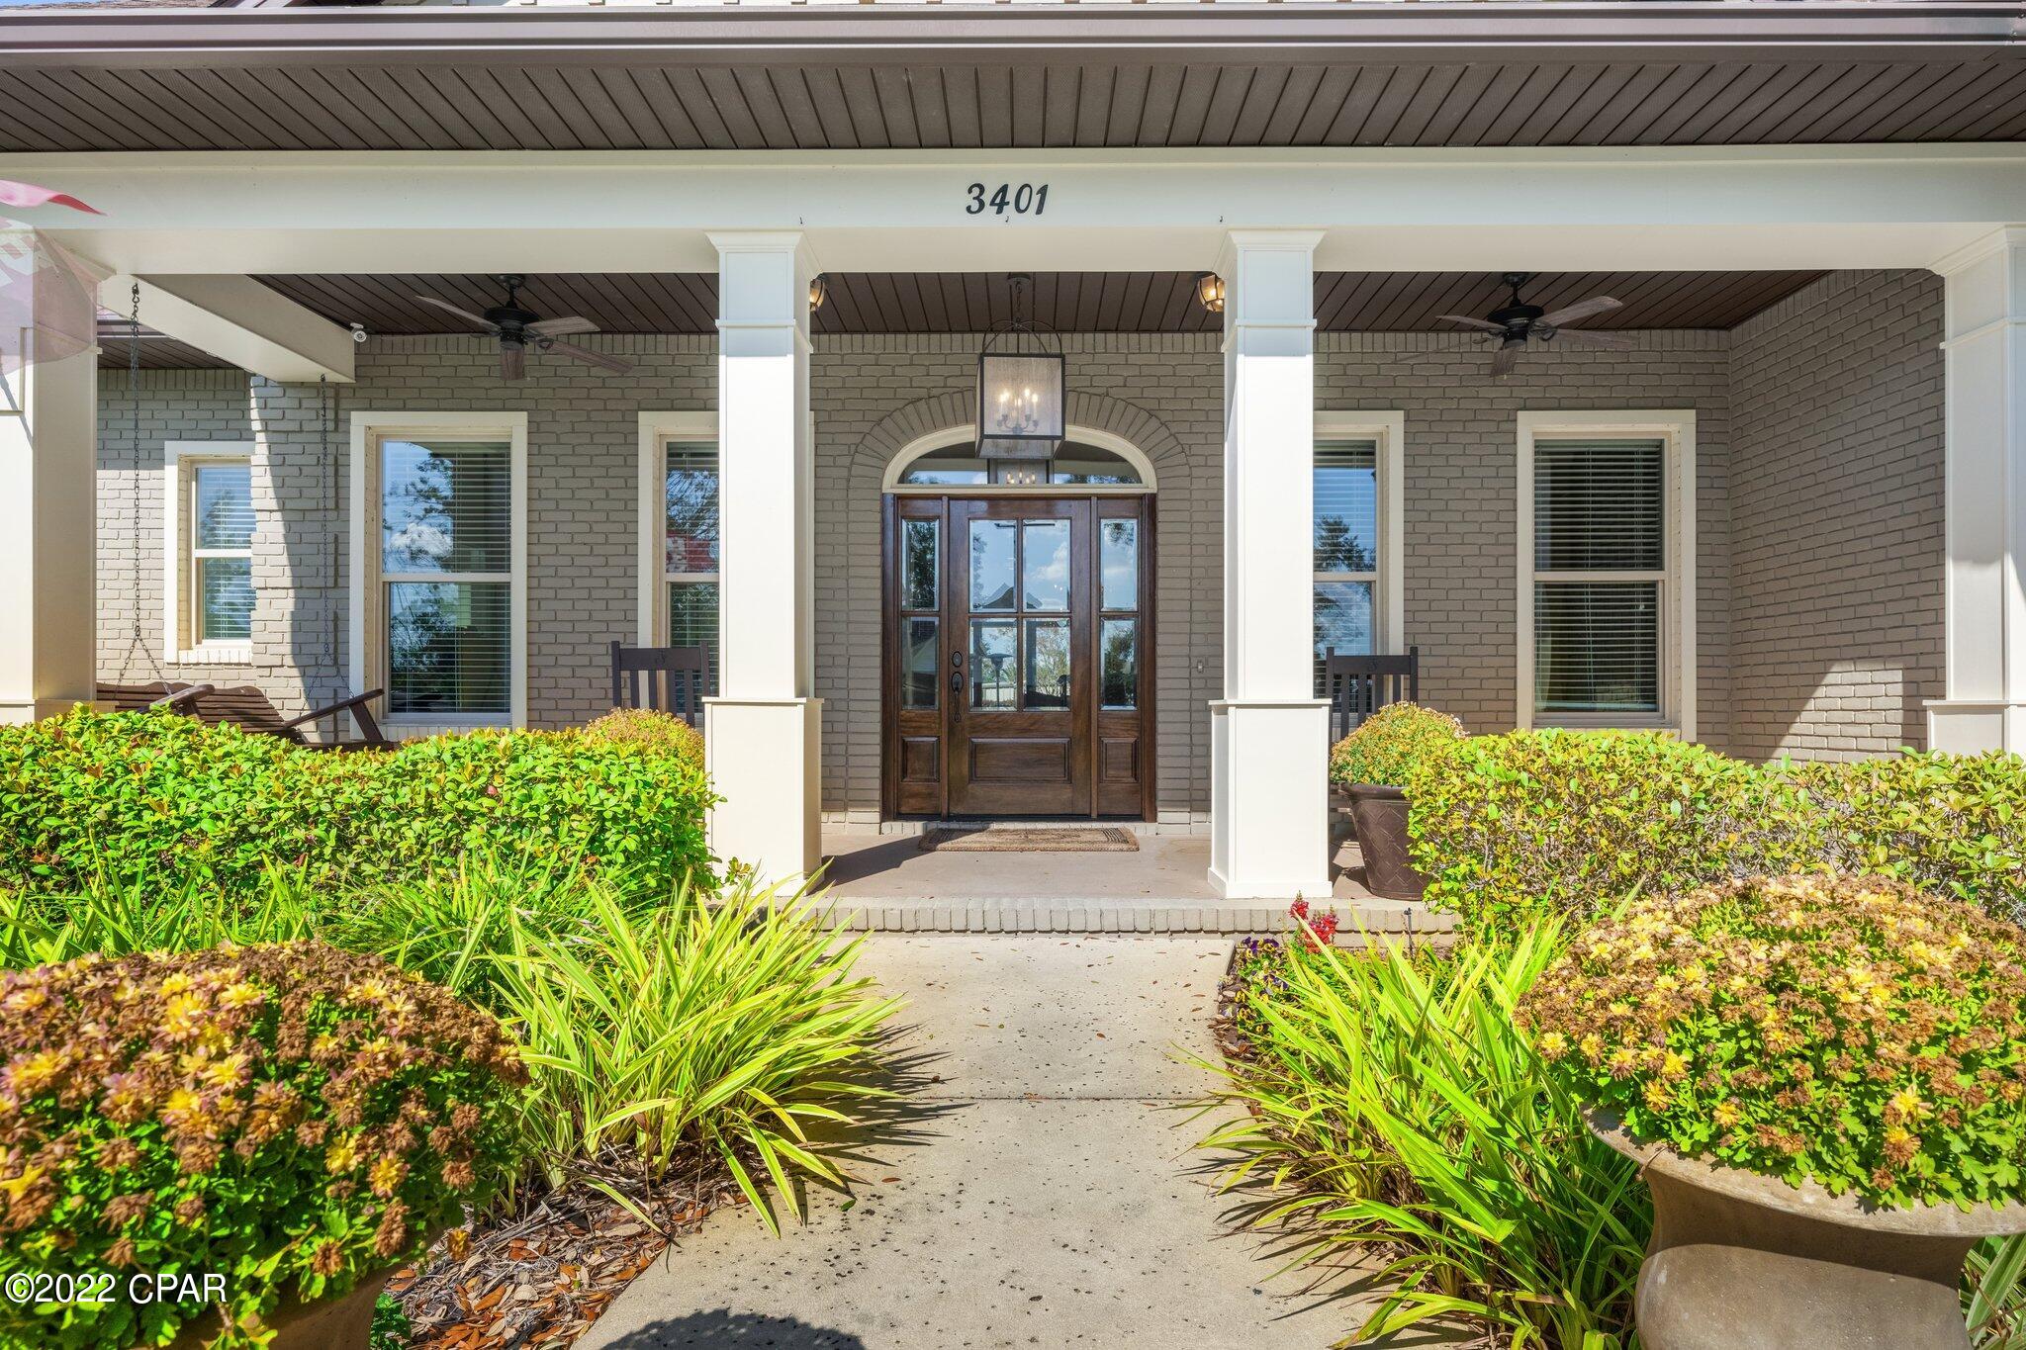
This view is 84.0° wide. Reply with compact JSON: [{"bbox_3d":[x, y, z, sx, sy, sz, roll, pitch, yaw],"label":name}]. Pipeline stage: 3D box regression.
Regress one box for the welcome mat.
[{"bbox_3d":[0.090,0.966,6.530,1.210,0.025,0.740,0,-1,1],"label":"welcome mat"}]

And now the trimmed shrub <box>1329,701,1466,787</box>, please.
[{"bbox_3d":[1.705,0.290,4.840,0.670,0.360,0.660,0,-1,1],"label":"trimmed shrub"}]

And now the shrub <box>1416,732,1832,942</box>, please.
[{"bbox_3d":[2.080,0.590,3.930,1.380,0.820,0.800,0,-1,1],"label":"shrub"}]

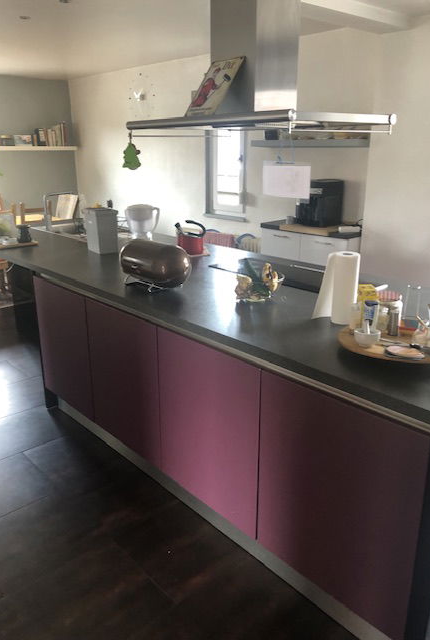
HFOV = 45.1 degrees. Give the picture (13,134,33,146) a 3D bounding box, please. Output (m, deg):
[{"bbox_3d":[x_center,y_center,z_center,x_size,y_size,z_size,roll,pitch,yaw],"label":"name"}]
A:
[{"bbox_3d":[-2.609,-2.444,7.059,0.265,0.150,0.030,-16,24,-39],"label":"picture"}]

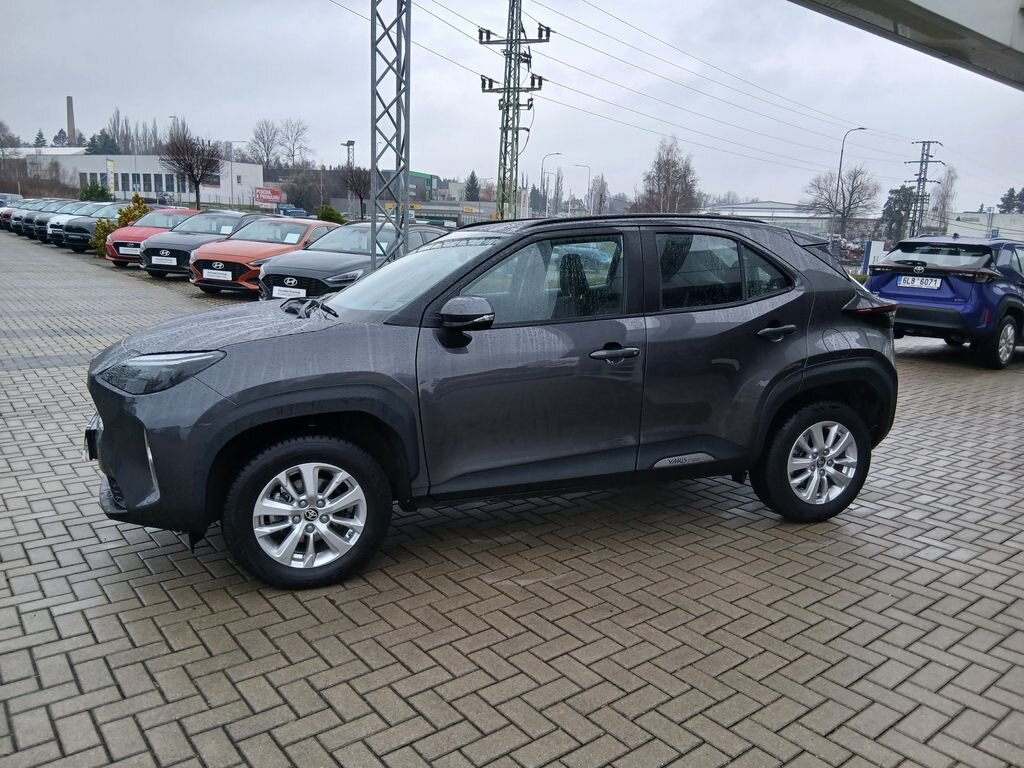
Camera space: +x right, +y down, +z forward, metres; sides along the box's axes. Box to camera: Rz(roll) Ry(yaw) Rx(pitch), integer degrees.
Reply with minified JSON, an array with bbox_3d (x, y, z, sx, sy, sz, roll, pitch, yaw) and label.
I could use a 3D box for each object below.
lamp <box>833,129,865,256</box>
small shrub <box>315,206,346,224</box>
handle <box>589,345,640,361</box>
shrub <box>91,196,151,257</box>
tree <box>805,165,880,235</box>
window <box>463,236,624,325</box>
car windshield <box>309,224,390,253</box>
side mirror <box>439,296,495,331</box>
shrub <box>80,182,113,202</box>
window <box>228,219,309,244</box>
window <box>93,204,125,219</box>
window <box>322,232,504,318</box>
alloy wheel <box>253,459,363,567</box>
[{"bbox_3d":[20.564,-11.275,47.000,1.800,9.000,0.300,-6,13,-35],"label":"lamp"},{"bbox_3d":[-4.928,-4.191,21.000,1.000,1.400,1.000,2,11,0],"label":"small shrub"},{"bbox_3d":[0.461,-0.138,3.417,0.250,0.050,0.060,-3,11,-20],"label":"handle"},{"bbox_3d":[-11.199,-4.534,22.000,1.700,1.800,1.600,2,11,0],"label":"shrub"},{"bbox_3d":[34.274,-18.775,80.000,8.200,8.400,8.000,2,11,0],"label":"tree"},{"bbox_3d":[0.146,-0.466,3.402,0.820,0.434,0.050,-3,-11,-20],"label":"window"},{"bbox_3d":[-2.721,-2.405,12.800,1.380,0.450,0.700,4,11,8],"label":"car windshield"},{"bbox_3d":[-0.190,-0.293,3.089,0.170,0.140,0.220,-3,11,-20],"label":"side mirror"},{"bbox_3d":[-18.638,-8.097,34.500,1.600,2.000,1.500,2,11,0],"label":"shrub"},{"bbox_3d":[-4.591,-2.856,14.500,1.380,0.450,0.700,4,11,8],"label":"window"},{"bbox_3d":[-12.476,-5.403,24.200,1.380,0.100,0.870,4,42,10],"label":"window"},{"bbox_3d":[-0.543,-0.572,3.890,0.817,0.086,1.340,-31,19,-12],"label":"window"},{"bbox_3d":[-0.830,0.513,3.156,0.445,0.445,0.160,-3,11,-20],"label":"alloy wheel"}]

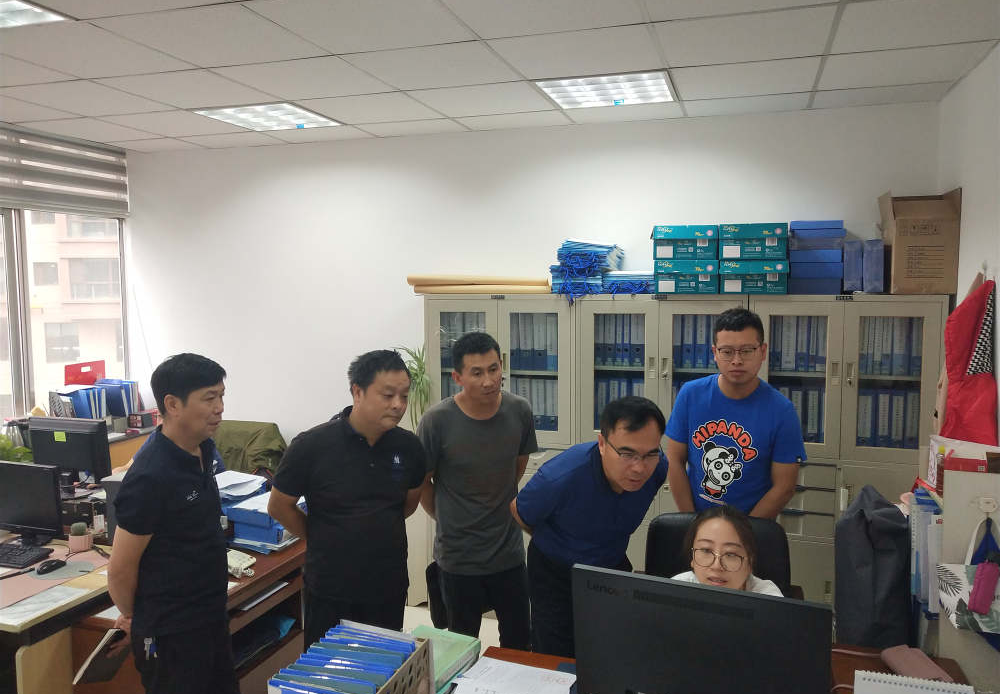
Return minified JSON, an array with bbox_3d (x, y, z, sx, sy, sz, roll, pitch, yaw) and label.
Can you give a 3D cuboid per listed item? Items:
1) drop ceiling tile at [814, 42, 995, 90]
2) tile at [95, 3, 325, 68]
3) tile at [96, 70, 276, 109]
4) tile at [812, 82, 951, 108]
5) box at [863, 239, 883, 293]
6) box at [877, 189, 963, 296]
[{"bbox_3d":[1.659,-1.177,3.642,0.603,0.018,0.635,1,4,18],"label":"drop ceiling tile"},{"bbox_3d":[-1.021,-1.131,3.157,0.600,0.020,0.618,1,3,18],"label":"tile"},{"bbox_3d":[-1.366,-1.146,3.852,0.590,0.020,0.590,1,3,19],"label":"tile"},{"bbox_3d":[1.808,-1.208,4.144,0.602,0.018,0.400,1,4,18],"label":"tile"},{"bbox_3d":[1.745,-0.370,4.065,0.088,0.235,0.290,1,3,18],"label":"box"},{"bbox_3d":[1.925,-0.478,4.021,0.320,0.460,0.330,1,3,18],"label":"box"}]

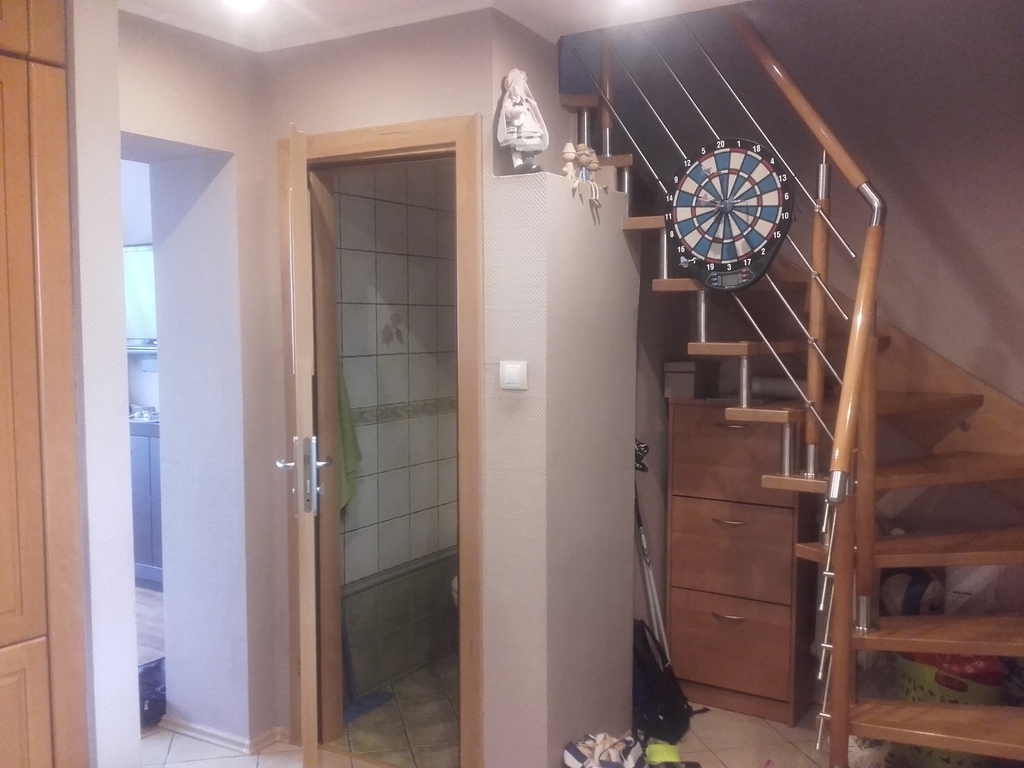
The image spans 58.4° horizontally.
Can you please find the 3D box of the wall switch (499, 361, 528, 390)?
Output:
[{"bbox_3d":[0.007,-0.025,2.662,0.082,0.082,0.013,3,5,31],"label":"wall switch"}]

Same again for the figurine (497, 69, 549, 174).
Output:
[{"bbox_3d":[0.032,-0.759,2.674,0.125,0.315,0.100,-3,5,-35],"label":"figurine"}]

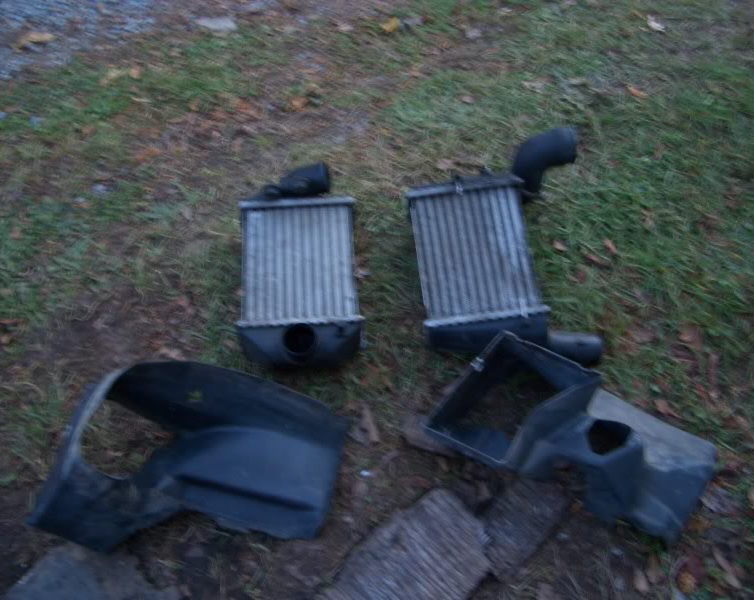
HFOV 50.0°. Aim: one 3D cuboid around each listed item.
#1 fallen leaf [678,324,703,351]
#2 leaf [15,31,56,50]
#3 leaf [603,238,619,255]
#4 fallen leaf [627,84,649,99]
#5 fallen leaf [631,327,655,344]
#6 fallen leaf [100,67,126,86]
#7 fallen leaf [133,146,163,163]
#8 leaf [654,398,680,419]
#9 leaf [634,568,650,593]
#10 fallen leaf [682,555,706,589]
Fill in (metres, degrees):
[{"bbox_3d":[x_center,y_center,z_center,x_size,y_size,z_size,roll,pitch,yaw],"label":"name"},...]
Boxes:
[{"bbox_3d":[0.541,0.065,1.397,0.032,0.015,0.042,27,64,16],"label":"fallen leaf"},{"bbox_3d":[-0.728,-0.549,1.726,0.082,0.012,0.030,-23,64,-12],"label":"leaf"},{"bbox_3d":[0.434,-0.099,1.497,0.012,0.010,0.036,-27,63,-13],"label":"leaf"},{"bbox_3d":[0.535,-0.428,1.660,0.047,0.012,0.018,32,66,16],"label":"fallen leaf"},{"bbox_3d":[0.460,0.061,1.401,0.043,0.015,0.032,4,60,4],"label":"fallen leaf"},{"bbox_3d":[-0.549,-0.463,1.679,0.060,0.012,0.024,-40,69,-19],"label":"fallen leaf"},{"bbox_3d":[-0.447,-0.283,1.581,0.058,0.012,0.024,-25,64,-13],"label":"fallen leaf"},{"bbox_3d":[0.476,0.177,1.331,0.042,0.012,0.021,38,68,18],"label":"leaf"},{"bbox_3d":[0.393,0.416,1.200,0.017,0.010,0.033,-12,60,-5],"label":"leaf"},{"bbox_3d":[0.469,0.404,1.203,0.032,0.015,0.050,19,62,12],"label":"fallen leaf"}]

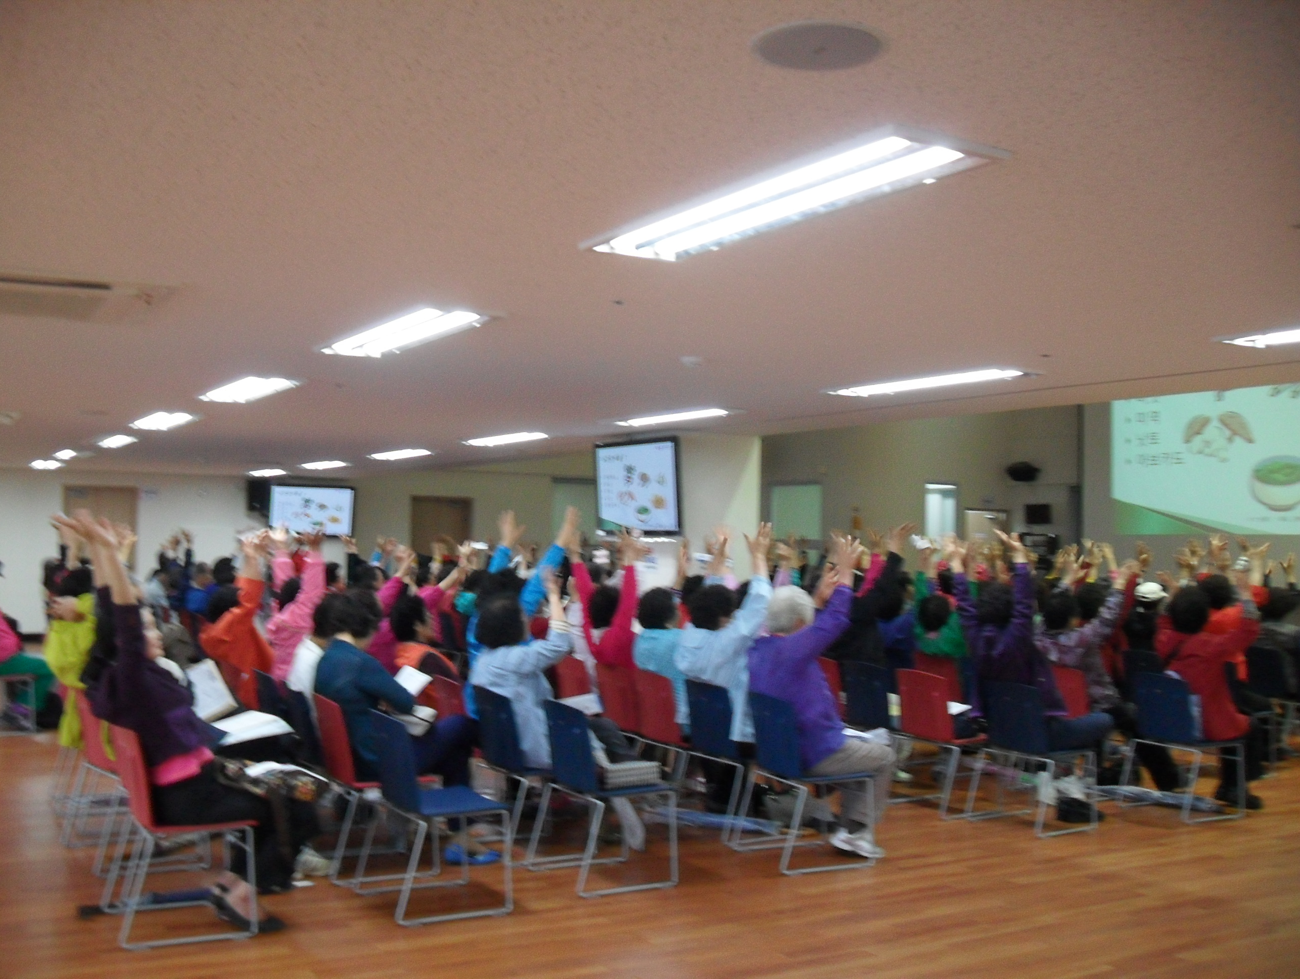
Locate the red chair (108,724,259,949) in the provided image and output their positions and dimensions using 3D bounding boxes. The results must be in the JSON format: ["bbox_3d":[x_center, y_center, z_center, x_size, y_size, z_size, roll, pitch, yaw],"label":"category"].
[{"bbox_3d":[-1.885,1.339,5.329,0.520,0.810,0.520,3,-3,-29],"label":"red chair"}]

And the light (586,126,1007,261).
[{"bbox_3d":[0.266,-0.677,3.118,0.308,0.070,1.285,3,-3,-30],"label":"light"}]

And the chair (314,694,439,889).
[{"bbox_3d":[-1.327,1.384,6.277,0.500,0.799,0.505,2,-2,-30],"label":"chair"}]

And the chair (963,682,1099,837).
[{"bbox_3d":[2.213,1.524,7.621,0.535,0.800,0.535,3,-3,-30],"label":"chair"}]

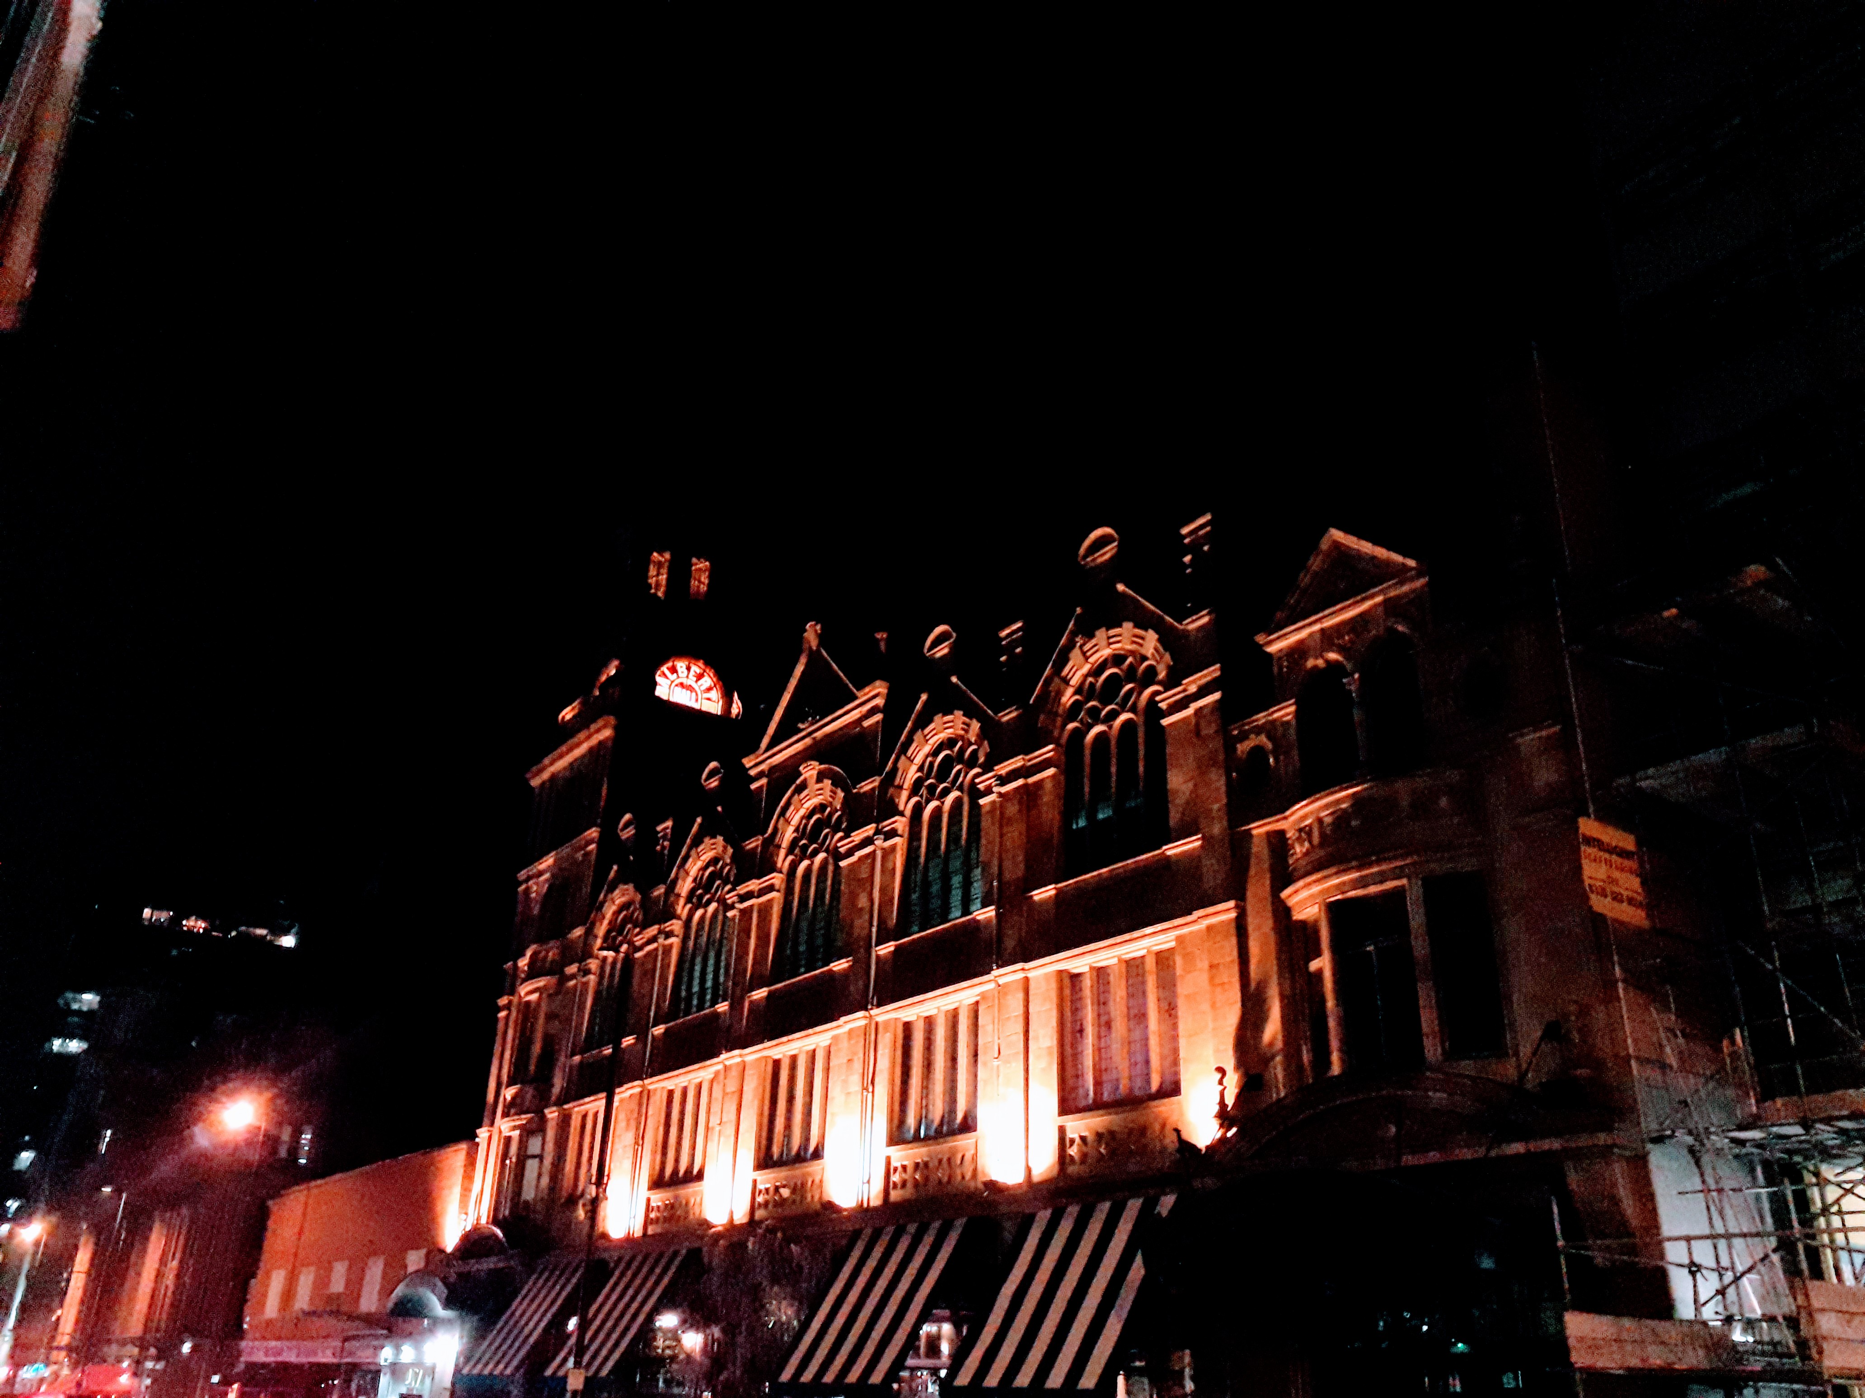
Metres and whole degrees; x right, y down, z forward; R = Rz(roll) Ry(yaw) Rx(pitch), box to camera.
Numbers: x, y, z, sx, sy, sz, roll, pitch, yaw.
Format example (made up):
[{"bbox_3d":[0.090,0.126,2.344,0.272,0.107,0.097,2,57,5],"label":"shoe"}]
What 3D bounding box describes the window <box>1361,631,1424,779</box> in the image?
[{"bbox_3d":[7.116,0.094,22.146,0.261,2.349,1.000,20,-31,-32],"label":"window"}]

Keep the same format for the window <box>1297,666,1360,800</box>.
[{"bbox_3d":[6.314,0.530,23.102,0.261,2.305,1.027,20,-31,-32],"label":"window"}]

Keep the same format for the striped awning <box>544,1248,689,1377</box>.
[{"bbox_3d":[-7.320,14.236,33.561,1.740,2.871,3.393,20,-31,-32],"label":"striped awning"}]

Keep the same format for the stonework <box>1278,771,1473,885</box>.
[{"bbox_3d":[6.381,1.834,21.662,0.609,1.392,3.480,20,-31,-32],"label":"stonework"}]

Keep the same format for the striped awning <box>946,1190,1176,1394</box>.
[{"bbox_3d":[2.051,9.143,22.394,1.740,2.871,3.393,20,-31,-32],"label":"striped awning"}]

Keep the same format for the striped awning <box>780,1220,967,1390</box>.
[{"bbox_3d":[-1.091,10.850,26.137,1.740,2.871,3.393,20,-31,-32],"label":"striped awning"}]

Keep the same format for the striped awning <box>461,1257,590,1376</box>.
[{"bbox_3d":[-10.462,15.943,37.305,1.740,2.871,3.393,20,-31,-32],"label":"striped awning"}]

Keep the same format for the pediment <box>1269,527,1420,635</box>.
[{"bbox_3d":[6.591,-2.065,23.580,0.435,1.566,3.175,20,-31,-32],"label":"pediment"}]

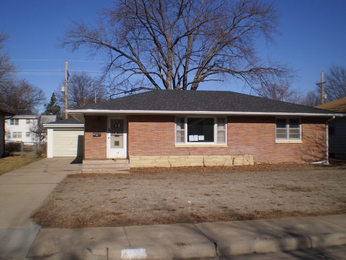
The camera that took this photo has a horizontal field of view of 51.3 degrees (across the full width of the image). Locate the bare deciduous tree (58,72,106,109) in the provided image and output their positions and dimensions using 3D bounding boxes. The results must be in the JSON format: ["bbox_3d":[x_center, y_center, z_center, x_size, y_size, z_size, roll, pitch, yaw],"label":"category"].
[{"bbox_3d":[-15.582,-3.414,62.000,8.300,12.900,8.000,0,-2,-11],"label":"bare deciduous tree"}]

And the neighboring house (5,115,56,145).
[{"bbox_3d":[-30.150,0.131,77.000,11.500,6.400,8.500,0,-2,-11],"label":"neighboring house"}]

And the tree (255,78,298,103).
[{"bbox_3d":[17.820,-2.864,62.000,7.600,11.800,7.400,0,-2,-11],"label":"tree"}]

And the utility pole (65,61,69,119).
[{"bbox_3d":[-12.092,-2.718,41.000,0.330,10.400,0.330,0,-2,-11],"label":"utility pole"}]

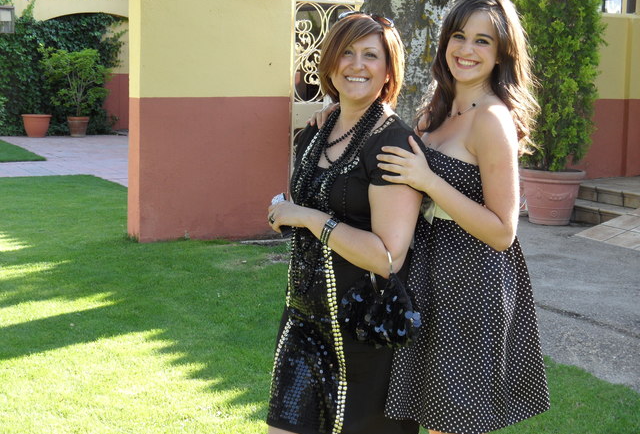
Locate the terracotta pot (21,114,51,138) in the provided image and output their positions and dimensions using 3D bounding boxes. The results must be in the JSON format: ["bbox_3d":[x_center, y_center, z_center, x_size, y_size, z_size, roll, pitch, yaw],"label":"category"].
[{"bbox_3d":[-6.097,-1.952,19.900,0.650,0.490,0.650,1,8,0],"label":"terracotta pot"}]

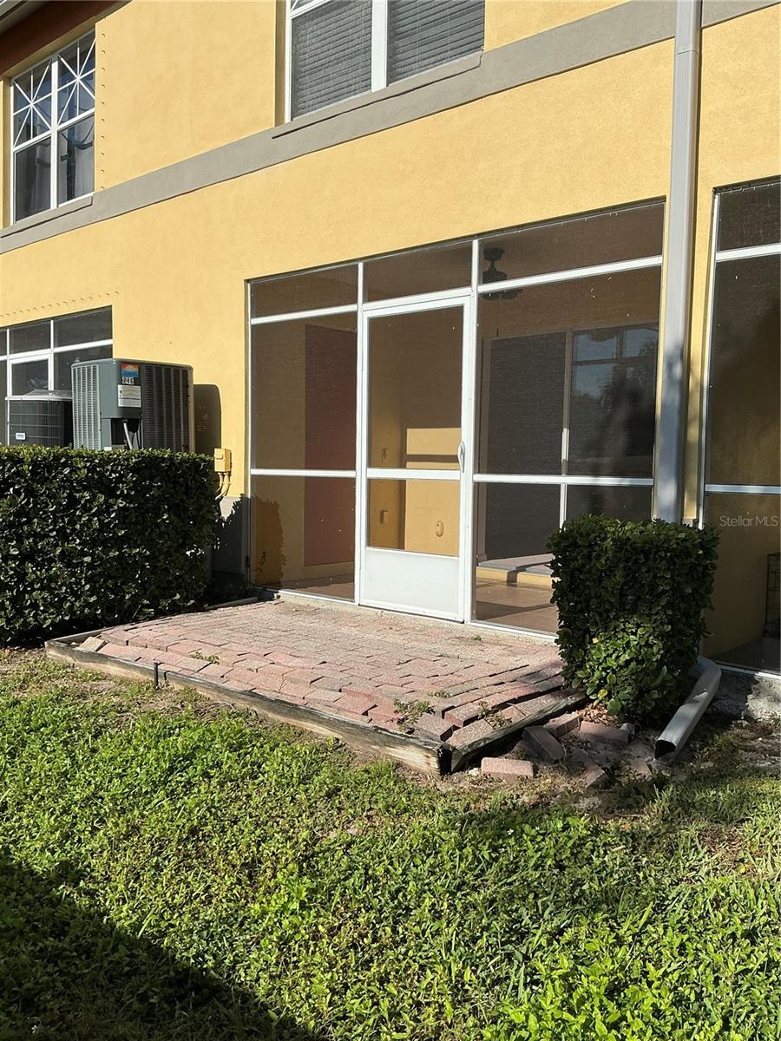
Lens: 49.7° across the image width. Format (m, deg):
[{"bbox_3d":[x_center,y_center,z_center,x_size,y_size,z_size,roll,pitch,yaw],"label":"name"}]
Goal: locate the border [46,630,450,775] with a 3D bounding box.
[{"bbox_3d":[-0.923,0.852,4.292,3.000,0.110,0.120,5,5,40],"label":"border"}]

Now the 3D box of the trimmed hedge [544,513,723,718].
[{"bbox_3d":[1.192,0.464,4.073,0.570,0.880,0.610,5,6,41],"label":"trimmed hedge"}]

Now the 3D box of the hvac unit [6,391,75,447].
[{"bbox_3d":[-2.925,-0.804,7.441,0.670,0.680,0.670,3,5,29],"label":"hvac unit"}]

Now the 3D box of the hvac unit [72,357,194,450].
[{"bbox_3d":[-2.069,-0.819,6.761,0.690,0.830,0.700,5,6,41],"label":"hvac unit"}]

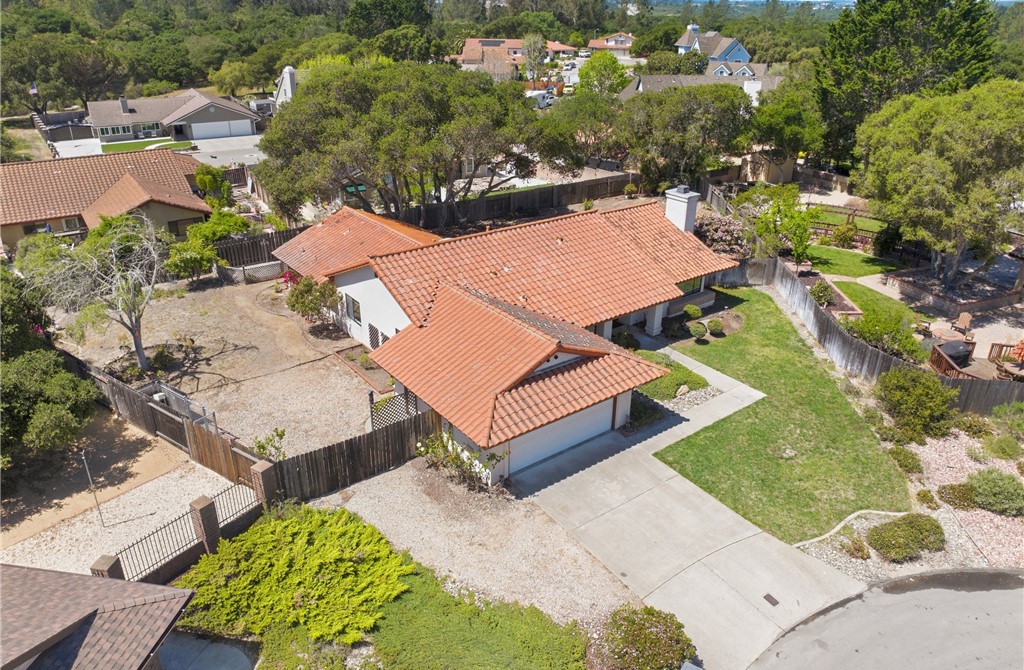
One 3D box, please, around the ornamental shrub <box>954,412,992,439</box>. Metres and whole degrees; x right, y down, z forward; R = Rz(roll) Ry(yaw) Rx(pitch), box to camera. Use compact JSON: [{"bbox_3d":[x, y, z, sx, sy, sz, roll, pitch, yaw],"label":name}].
[{"bbox_3d":[17.750,3.470,27.350,1.450,0.680,1.250,18,31,33],"label":"ornamental shrub"}]

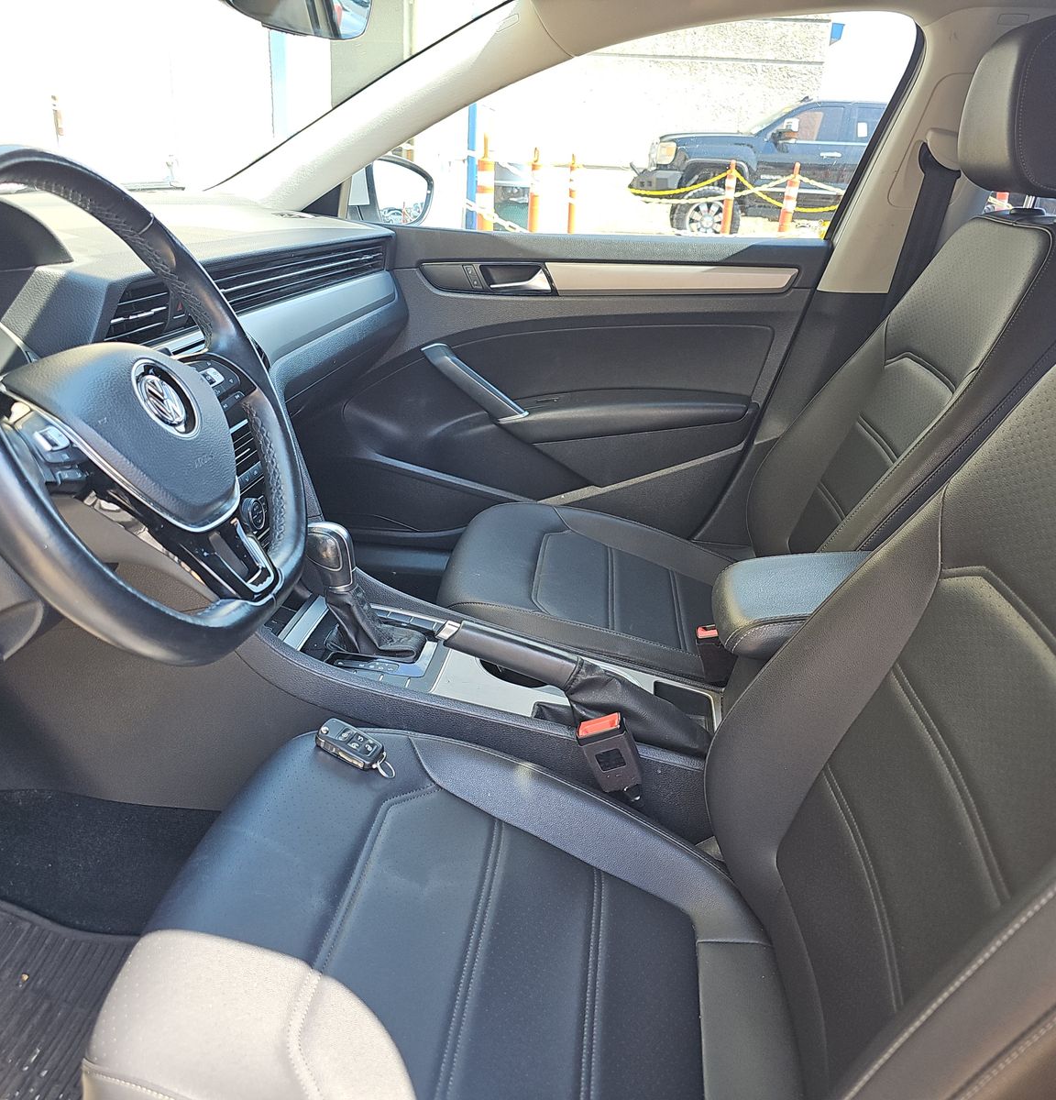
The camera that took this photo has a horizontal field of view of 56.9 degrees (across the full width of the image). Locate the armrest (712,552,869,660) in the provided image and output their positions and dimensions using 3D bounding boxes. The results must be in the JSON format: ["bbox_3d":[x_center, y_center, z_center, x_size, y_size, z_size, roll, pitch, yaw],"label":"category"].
[{"bbox_3d":[0.348,0.069,1.074,0.290,0.085,0.180,4,21,4],"label":"armrest"}]

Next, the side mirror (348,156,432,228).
[{"bbox_3d":[-0.275,-0.682,1.888,0.130,0.160,0.220,11,22,21],"label":"side mirror"}]

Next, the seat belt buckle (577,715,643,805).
[{"bbox_3d":[0.085,0.215,1.007,0.048,0.100,0.028,-21,17,13],"label":"seat belt buckle"}]

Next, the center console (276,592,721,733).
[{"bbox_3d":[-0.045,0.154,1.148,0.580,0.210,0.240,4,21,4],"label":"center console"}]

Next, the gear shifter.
[{"bbox_3d":[-0.185,0.052,1.124,0.140,0.160,0.085,4,21,4],"label":"gear shifter"}]

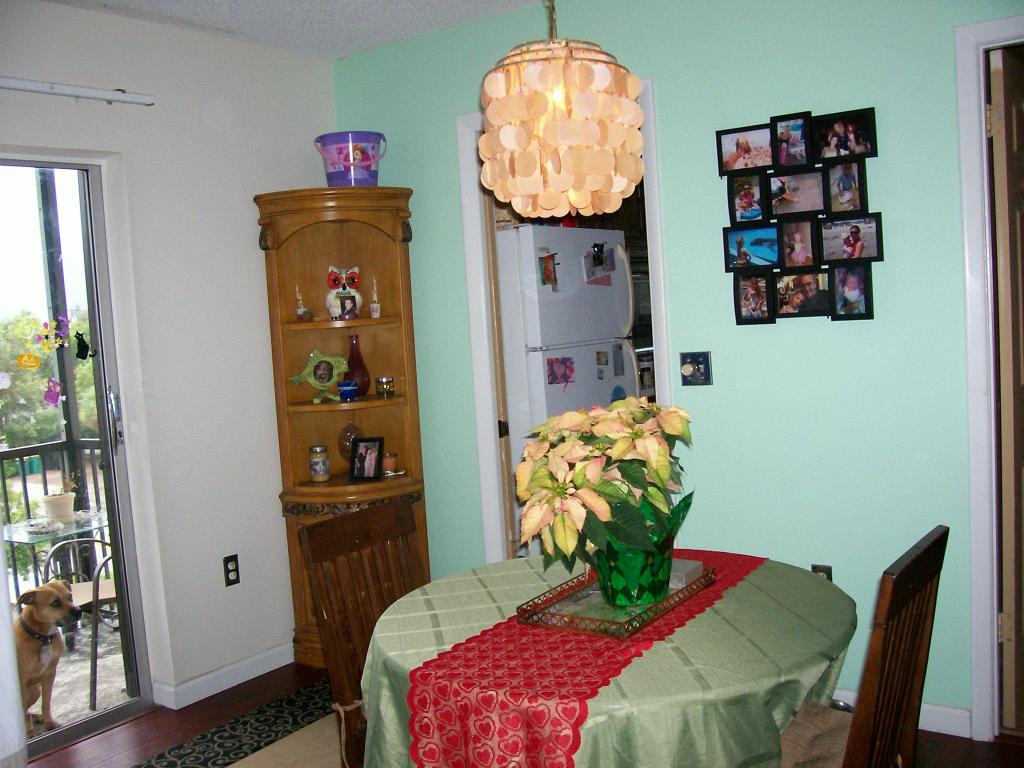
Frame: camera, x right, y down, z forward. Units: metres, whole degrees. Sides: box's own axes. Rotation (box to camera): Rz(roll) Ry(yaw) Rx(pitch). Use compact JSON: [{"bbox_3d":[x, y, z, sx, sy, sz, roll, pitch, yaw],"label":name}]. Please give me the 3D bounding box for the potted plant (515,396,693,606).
[{"bbox_3d":[0.194,0.244,2.105,0.370,0.440,0.360,-3,5,5],"label":"potted plant"}]

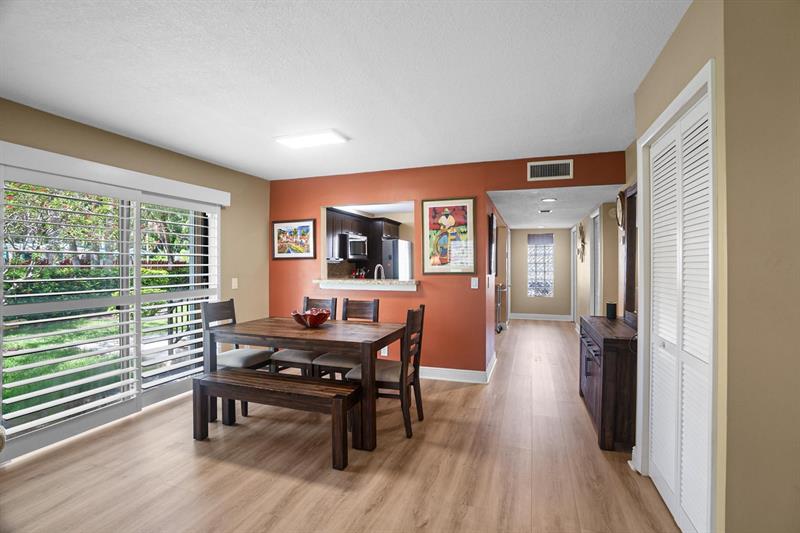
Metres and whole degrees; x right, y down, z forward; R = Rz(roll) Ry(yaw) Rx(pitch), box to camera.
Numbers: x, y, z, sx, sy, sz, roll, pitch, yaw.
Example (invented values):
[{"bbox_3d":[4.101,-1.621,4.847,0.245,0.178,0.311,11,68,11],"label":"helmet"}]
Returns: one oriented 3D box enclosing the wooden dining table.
[{"bbox_3d":[-0.803,0.922,3.115,1.555,0.756,0.754,0,0,20],"label":"wooden dining table"}]

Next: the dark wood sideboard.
[{"bbox_3d":[1.798,0.901,2.971,0.380,0.788,1.105,0,0,20],"label":"dark wood sideboard"}]

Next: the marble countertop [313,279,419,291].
[{"bbox_3d":[-0.396,0.229,4.388,1.375,0.110,0.260,0,1,18],"label":"marble countertop"}]

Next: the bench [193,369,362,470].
[{"bbox_3d":[-0.895,1.069,2.624,1.248,0.457,0.345,0,1,19],"label":"bench"}]

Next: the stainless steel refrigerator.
[{"bbox_3d":[-0.262,0.390,7.036,0.800,1.765,0.840,0,0,20],"label":"stainless steel refrigerator"}]

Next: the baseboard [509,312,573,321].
[{"bbox_3d":[3.250,1.186,8.230,1.350,0.140,0.016,0,0,20],"label":"baseboard"}]

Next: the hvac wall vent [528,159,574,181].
[{"bbox_3d":[1.549,-0.988,3.672,0.436,0.202,0.020,0,1,18],"label":"hvac wall vent"}]

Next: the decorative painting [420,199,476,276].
[{"bbox_3d":[0.555,-0.333,3.998,0.615,0.868,0.035,0,1,18],"label":"decorative painting"}]

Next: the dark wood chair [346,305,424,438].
[{"bbox_3d":[-0.099,0.815,2.934,0.555,0.970,0.445,0,0,20],"label":"dark wood chair"}]

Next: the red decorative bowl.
[{"bbox_3d":[-0.801,0.472,3.209,0.345,0.142,0.345,0,0,0],"label":"red decorative bowl"}]

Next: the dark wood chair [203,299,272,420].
[{"bbox_3d":[-1.512,0.816,3.349,0.565,0.970,0.445,0,0,20],"label":"dark wood chair"}]

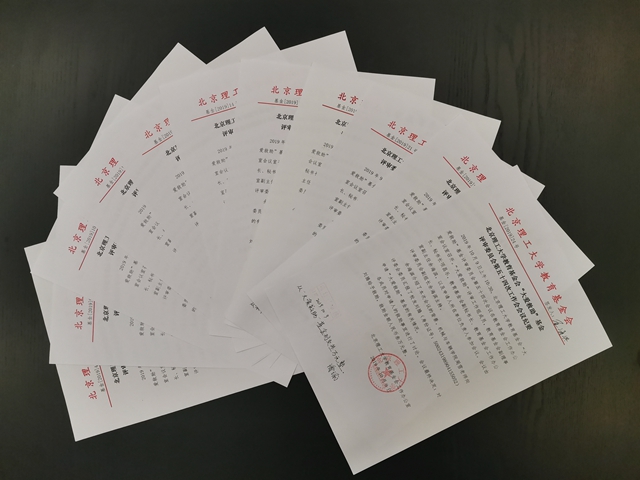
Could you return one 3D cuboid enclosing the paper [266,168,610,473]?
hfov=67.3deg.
[{"bbox_3d":[0.121,0.081,0.500,0.297,0.006,0.210,-26,86,-1],"label":"paper"}]

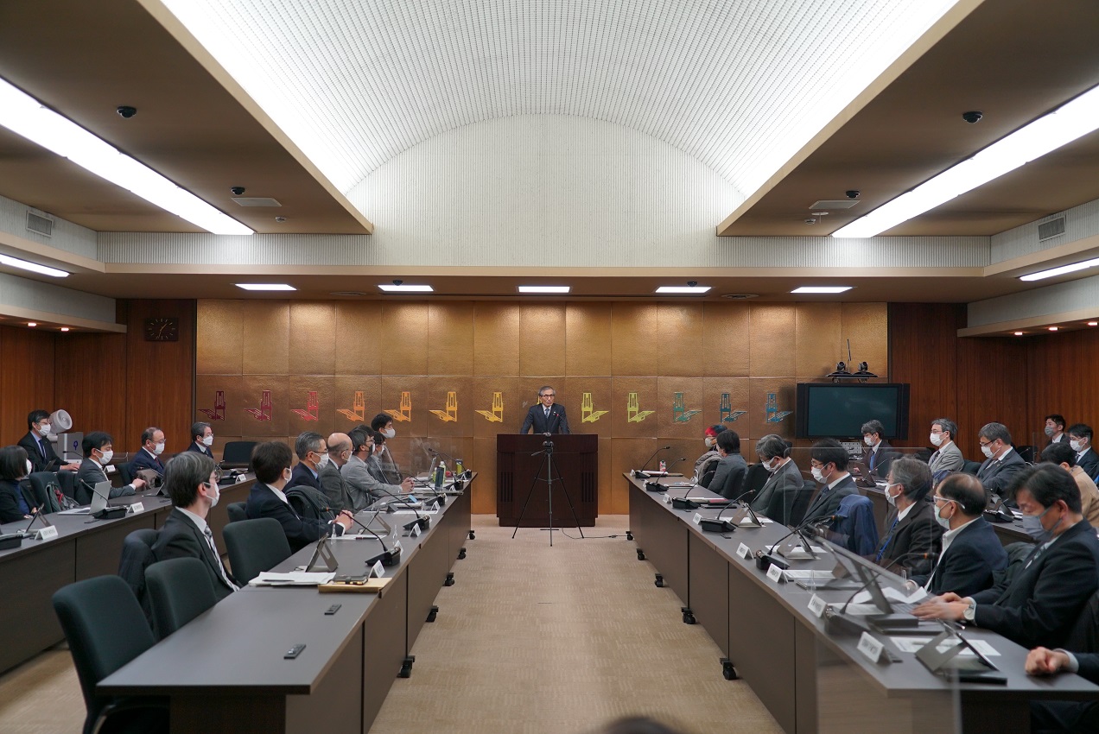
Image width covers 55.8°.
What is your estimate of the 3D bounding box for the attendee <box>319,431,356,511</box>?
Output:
[{"bbox_3d":[-1.370,1.129,7.744,0.760,1.280,0.510,1,-2,-21],"label":"attendee"}]

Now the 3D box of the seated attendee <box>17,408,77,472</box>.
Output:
[{"bbox_3d":[-5.052,1.155,10.649,0.760,1.370,0.540,0,-2,7],"label":"seated attendee"}]

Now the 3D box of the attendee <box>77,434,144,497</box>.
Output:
[{"bbox_3d":[-3.472,1.132,8.172,0.700,1.240,0.520,0,-2,-1],"label":"attendee"}]

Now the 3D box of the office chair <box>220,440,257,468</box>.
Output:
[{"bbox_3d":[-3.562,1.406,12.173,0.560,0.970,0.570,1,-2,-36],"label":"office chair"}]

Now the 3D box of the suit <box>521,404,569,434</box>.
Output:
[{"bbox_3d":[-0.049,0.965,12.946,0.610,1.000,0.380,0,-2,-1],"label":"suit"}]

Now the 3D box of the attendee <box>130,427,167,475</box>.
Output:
[{"bbox_3d":[-3.503,1.187,9.669,0.760,1.260,0.520,0,-2,1],"label":"attendee"}]

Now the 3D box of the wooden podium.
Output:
[{"bbox_3d":[-0.024,1.358,12.554,1.200,1.090,0.580,0,-2,-1],"label":"wooden podium"}]

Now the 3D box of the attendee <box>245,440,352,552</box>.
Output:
[{"bbox_3d":[-1.411,1.076,6.131,0.780,1.290,0.540,1,-2,-31],"label":"attendee"}]

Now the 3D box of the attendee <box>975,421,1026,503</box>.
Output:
[{"bbox_3d":[3.362,1.095,7.944,0.700,1.330,0.520,0,-2,-1],"label":"attendee"}]

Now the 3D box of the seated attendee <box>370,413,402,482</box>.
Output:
[{"bbox_3d":[-1.571,1.153,10.348,0.720,1.340,0.500,0,-2,-1],"label":"seated attendee"}]

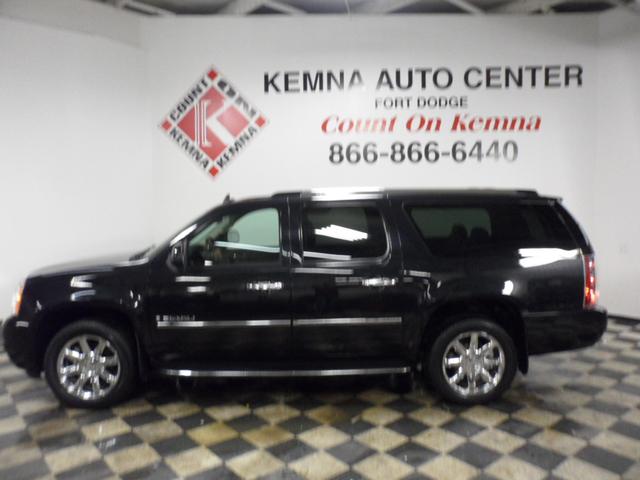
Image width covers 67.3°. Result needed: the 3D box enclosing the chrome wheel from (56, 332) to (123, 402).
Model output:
[{"bbox_3d":[-2.013,1.105,4.269,0.550,0.550,0.210,-1,2,0],"label":"chrome wheel"}]

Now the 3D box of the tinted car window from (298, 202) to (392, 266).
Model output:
[{"bbox_3d":[0.218,-0.050,4.205,0.791,0.567,0.070,-1,-11,-1],"label":"tinted car window"}]

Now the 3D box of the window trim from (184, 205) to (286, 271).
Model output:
[{"bbox_3d":[-0.747,-0.027,4.249,0.901,0.604,0.070,-1,-15,0],"label":"window trim"}]

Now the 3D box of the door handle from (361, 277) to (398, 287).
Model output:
[{"bbox_3d":[0.513,0.358,4.141,0.315,0.075,0.060,-1,2,0],"label":"door handle"}]

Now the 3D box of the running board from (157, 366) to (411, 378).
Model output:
[{"bbox_3d":[-0.311,1.147,4.241,2.194,0.090,0.170,-1,2,0],"label":"running board"}]

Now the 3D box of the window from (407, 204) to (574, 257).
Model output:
[{"bbox_3d":[1.511,-0.087,4.259,1.490,0.478,0.050,-1,-15,0],"label":"window"}]

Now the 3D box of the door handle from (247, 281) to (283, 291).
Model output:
[{"bbox_3d":[-0.478,0.392,4.137,0.303,0.075,0.060,-1,2,0],"label":"door handle"}]

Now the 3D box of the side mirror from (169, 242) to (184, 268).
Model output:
[{"bbox_3d":[-1.200,0.138,4.022,0.130,0.220,0.250,-1,2,0],"label":"side mirror"}]

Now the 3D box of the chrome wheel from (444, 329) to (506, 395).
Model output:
[{"bbox_3d":[1.340,1.075,4.288,0.550,0.550,0.210,-1,2,0],"label":"chrome wheel"}]

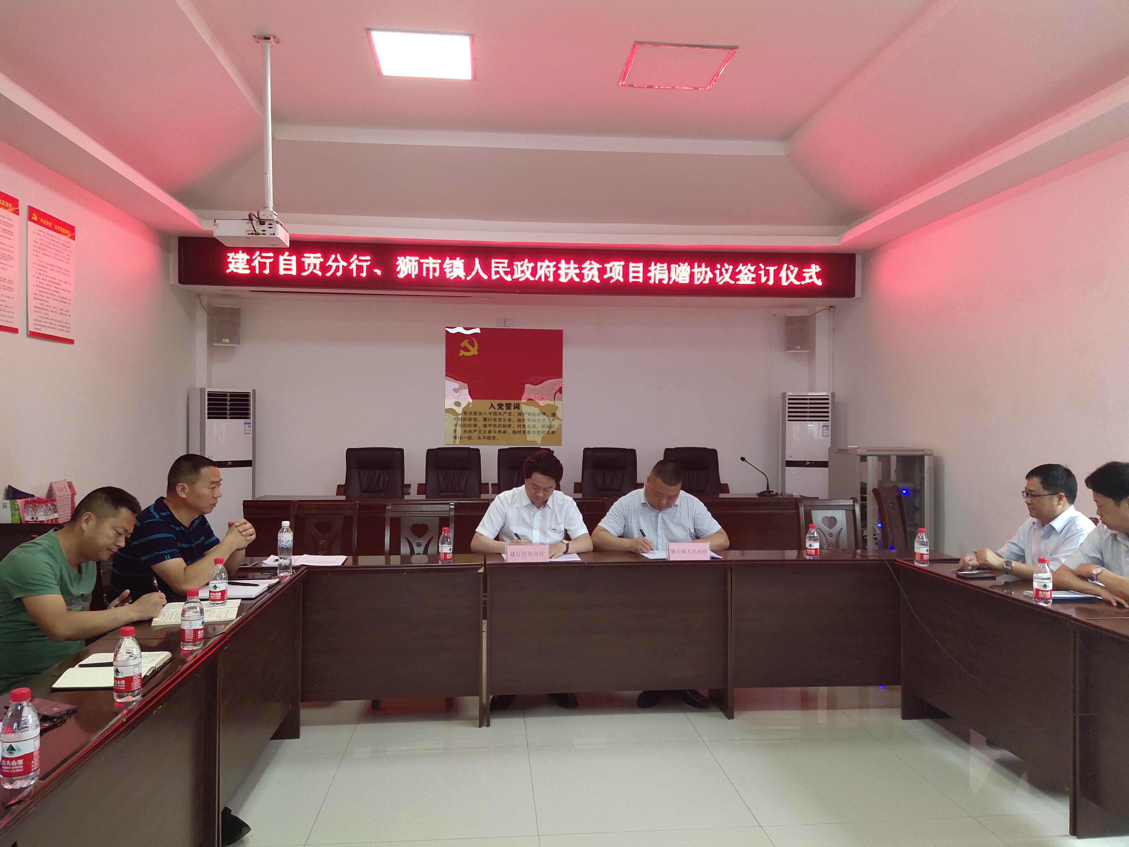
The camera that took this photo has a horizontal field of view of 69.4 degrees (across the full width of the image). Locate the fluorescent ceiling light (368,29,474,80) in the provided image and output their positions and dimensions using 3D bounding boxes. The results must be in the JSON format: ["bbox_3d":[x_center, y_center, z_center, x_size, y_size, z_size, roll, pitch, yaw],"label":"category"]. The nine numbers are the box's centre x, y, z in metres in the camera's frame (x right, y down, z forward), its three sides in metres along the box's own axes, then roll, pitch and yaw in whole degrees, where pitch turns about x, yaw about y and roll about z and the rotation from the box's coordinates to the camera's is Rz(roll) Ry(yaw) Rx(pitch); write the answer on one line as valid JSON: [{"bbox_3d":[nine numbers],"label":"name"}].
[{"bbox_3d":[-0.816,-2.148,4.742,0.600,0.040,0.600,0,0,-5],"label":"fluorescent ceiling light"}]

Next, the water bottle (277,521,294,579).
[{"bbox_3d":[-1.266,0.562,3.702,0.067,0.236,0.067,0,0,-5],"label":"water bottle"}]

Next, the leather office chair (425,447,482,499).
[{"bbox_3d":[-0.929,0.762,6.791,0.600,1.100,0.640,0,0,-5],"label":"leather office chair"}]

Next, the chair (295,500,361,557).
[{"bbox_3d":[-1.335,0.945,4.387,0.430,0.985,0.530,0,0,-5],"label":"chair"}]

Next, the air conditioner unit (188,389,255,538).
[{"bbox_3d":[-3.224,0.523,7.701,0.500,1.680,0.310,0,0,-37],"label":"air conditioner unit"}]

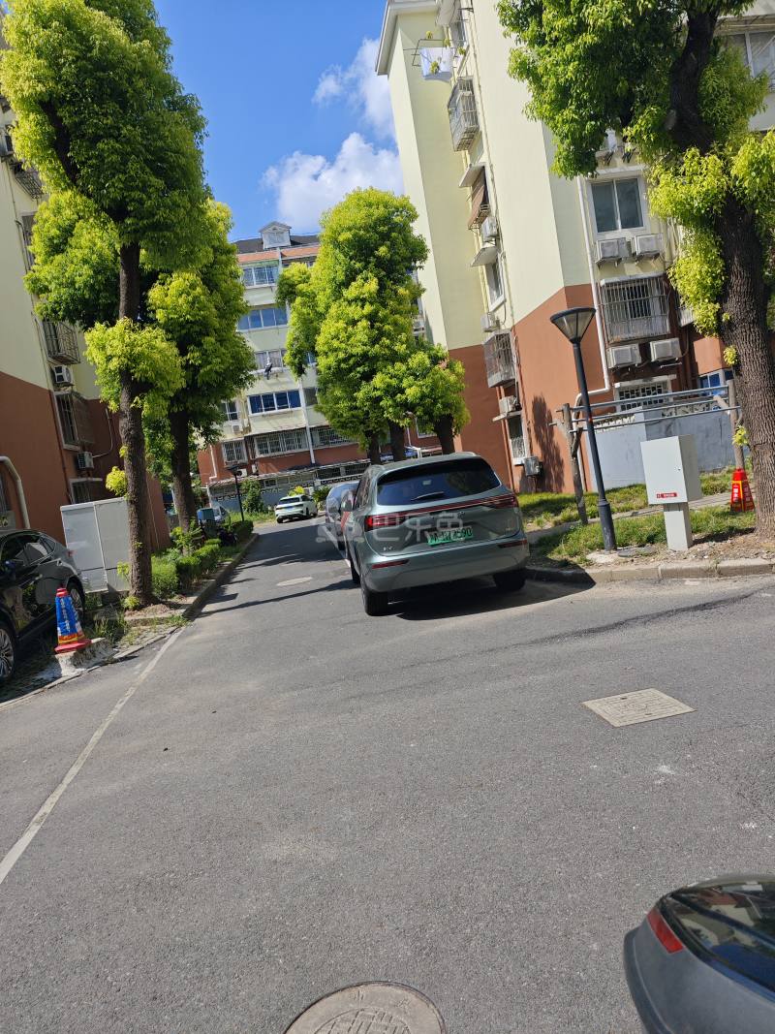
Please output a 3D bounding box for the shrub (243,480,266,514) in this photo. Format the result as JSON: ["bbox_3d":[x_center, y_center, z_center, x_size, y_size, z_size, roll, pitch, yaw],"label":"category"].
[{"bbox_3d":[-8.698,-1.100,44.934,1.450,2.636,1.450,-9,3,-11],"label":"shrub"}]

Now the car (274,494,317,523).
[{"bbox_3d":[-5.495,-0.589,41.583,1.830,1.480,4.500,-9,3,2],"label":"car"}]

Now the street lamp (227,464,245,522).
[{"bbox_3d":[-7.055,-0.901,32.941,0.600,3.260,0.600,-9,3,0],"label":"street lamp"}]

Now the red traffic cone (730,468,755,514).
[{"bbox_3d":[5.604,-0.413,10.840,0.300,0.710,0.300,-10,3,-18],"label":"red traffic cone"}]

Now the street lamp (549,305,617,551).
[{"bbox_3d":[2.759,-1.182,9.274,0.610,3.284,0.610,-8,3,17],"label":"street lamp"}]

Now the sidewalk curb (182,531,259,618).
[{"bbox_3d":[-4.255,1.069,19.741,0.150,0.150,20.787,-9,3,-8],"label":"sidewalk curb"}]

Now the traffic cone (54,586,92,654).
[{"bbox_3d":[-3.604,1.133,7.791,0.315,0.715,0.315,-9,3,-3],"label":"traffic cone"}]

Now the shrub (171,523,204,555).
[{"bbox_3d":[-4.936,0.676,17.019,0.804,0.985,0.850,-9,3,0],"label":"shrub"}]

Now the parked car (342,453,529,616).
[{"bbox_3d":[0.401,0.081,9.344,1.900,1.670,4.720,-9,3,-6],"label":"parked car"}]

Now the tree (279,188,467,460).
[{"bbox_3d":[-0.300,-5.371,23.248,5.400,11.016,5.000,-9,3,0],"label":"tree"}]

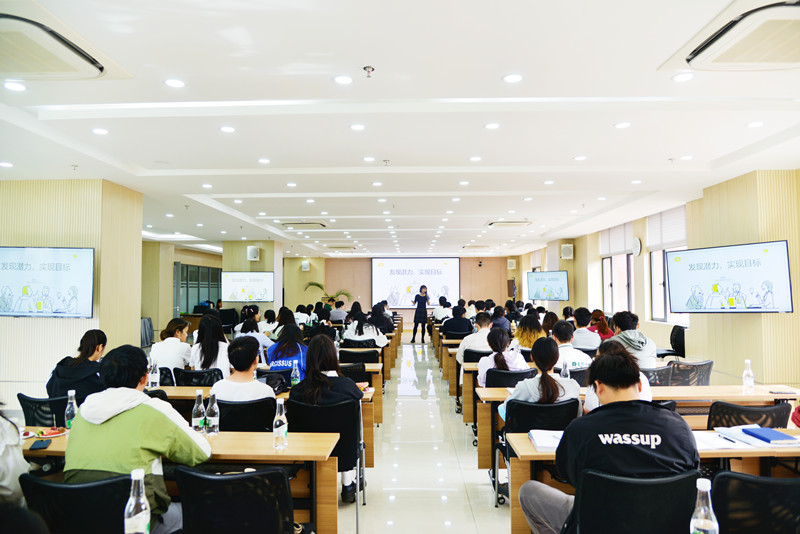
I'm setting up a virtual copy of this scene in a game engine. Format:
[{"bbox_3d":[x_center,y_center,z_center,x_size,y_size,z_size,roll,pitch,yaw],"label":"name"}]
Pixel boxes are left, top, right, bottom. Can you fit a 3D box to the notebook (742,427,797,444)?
[{"bbox_3d":[2.136,0.974,3.078,0.172,0.020,0.250,0,-3,4],"label":"notebook"}]

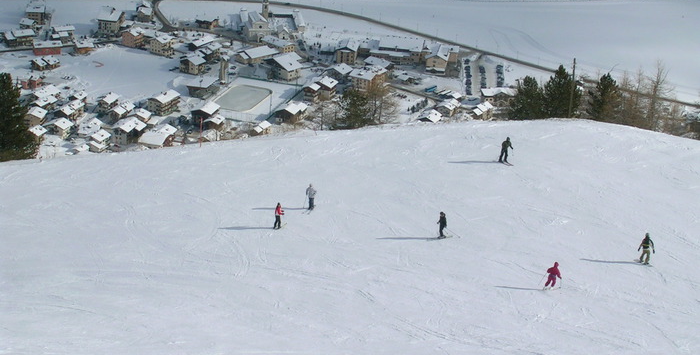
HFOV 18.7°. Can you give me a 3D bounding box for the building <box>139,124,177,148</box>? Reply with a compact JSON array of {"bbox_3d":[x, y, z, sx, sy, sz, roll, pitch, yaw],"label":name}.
[{"bbox_3d":[-126.210,-27.310,1387.230,16.000,9.500,21.000,10,24,16],"label":"building"}]

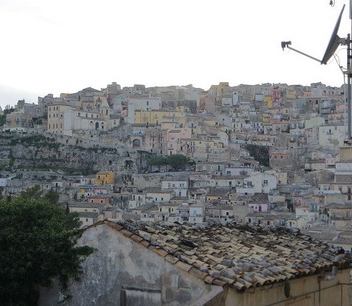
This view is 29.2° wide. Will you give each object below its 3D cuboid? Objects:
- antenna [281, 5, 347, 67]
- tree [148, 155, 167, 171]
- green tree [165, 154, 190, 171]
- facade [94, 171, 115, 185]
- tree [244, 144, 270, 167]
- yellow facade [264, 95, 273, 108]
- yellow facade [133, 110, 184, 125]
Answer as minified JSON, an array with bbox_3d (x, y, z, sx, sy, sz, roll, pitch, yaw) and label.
[{"bbox_3d":[1.890,-1.611,9.200,0.911,0.816,0.820,0,-1,5],"label":"antenna"},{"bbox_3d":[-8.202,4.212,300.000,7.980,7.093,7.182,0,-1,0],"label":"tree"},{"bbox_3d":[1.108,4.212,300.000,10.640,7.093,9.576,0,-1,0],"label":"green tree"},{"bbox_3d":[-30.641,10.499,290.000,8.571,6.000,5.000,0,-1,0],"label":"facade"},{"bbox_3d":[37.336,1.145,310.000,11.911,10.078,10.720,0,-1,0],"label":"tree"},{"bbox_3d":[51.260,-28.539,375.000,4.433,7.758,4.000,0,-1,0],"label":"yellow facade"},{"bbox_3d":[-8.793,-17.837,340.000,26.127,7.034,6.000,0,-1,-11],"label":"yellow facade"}]

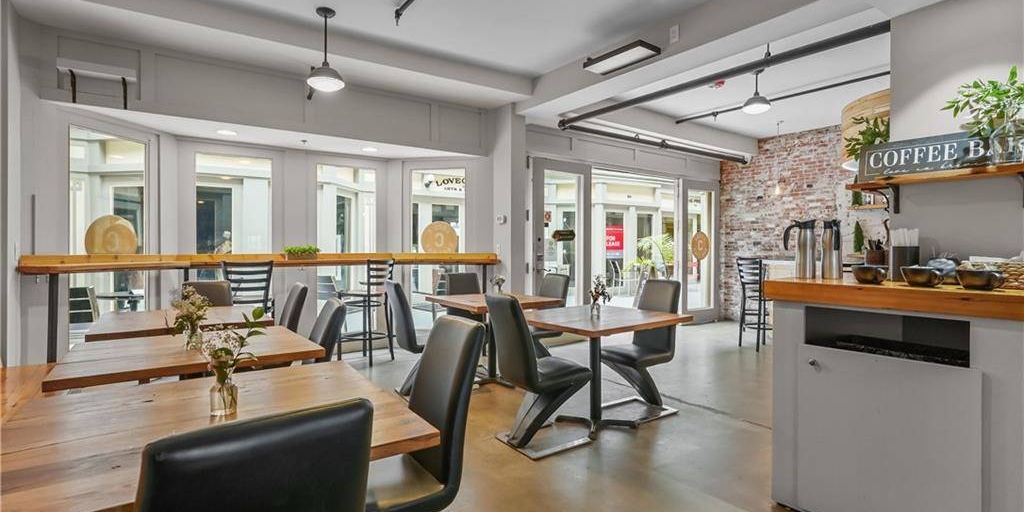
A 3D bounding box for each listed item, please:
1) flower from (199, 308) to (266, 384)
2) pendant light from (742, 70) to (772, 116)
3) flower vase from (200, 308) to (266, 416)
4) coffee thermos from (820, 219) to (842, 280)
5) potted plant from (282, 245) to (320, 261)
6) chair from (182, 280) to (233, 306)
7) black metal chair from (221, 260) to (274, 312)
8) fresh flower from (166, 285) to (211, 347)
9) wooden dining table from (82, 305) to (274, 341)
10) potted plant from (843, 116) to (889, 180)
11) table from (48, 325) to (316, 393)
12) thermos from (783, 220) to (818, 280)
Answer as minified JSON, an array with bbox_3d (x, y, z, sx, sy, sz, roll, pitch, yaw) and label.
[{"bbox_3d":[-0.775,0.248,1.340,0.190,0.215,0.170,0,1,0],"label":"flower"},{"bbox_3d":[2.377,-1.608,4.686,0.255,0.370,0.255,0,1,0],"label":"pendant light"},{"bbox_3d":[-0.825,0.310,1.415,0.160,0.305,0.155,-1,1,-30],"label":"flower vase"},{"bbox_3d":[1.624,-0.033,2.441,0.110,0.305,0.165,0,1,17],"label":"coffee thermos"},{"bbox_3d":[-2.203,-0.033,5.084,0.380,0.160,0.140,-1,1,-36],"label":"potted plant"},{"bbox_3d":[-2.339,0.681,3.756,0.420,0.950,0.580,-1,1,-36],"label":"chair"},{"bbox_3d":[-2.420,0.597,4.450,0.430,1.090,0.470,-1,1,-27],"label":"black metal chair"},{"bbox_3d":[-1.527,0.291,2.280,0.165,0.295,0.160,-1,1,-30],"label":"fresh flower"},{"bbox_3d":[-2.117,0.776,3.147,0.900,0.750,0.900,-1,1,-36],"label":"wooden dining table"},{"bbox_3d":[1.976,-0.595,2.650,0.320,0.360,0.330,-1,1,-36],"label":"potted plant"},{"bbox_3d":[-1.455,0.790,2.237,0.910,0.750,0.850,-1,1,-36],"label":"table"},{"bbox_3d":[1.455,-0.036,2.450,0.155,0.300,0.100,1,1,31],"label":"thermos"}]

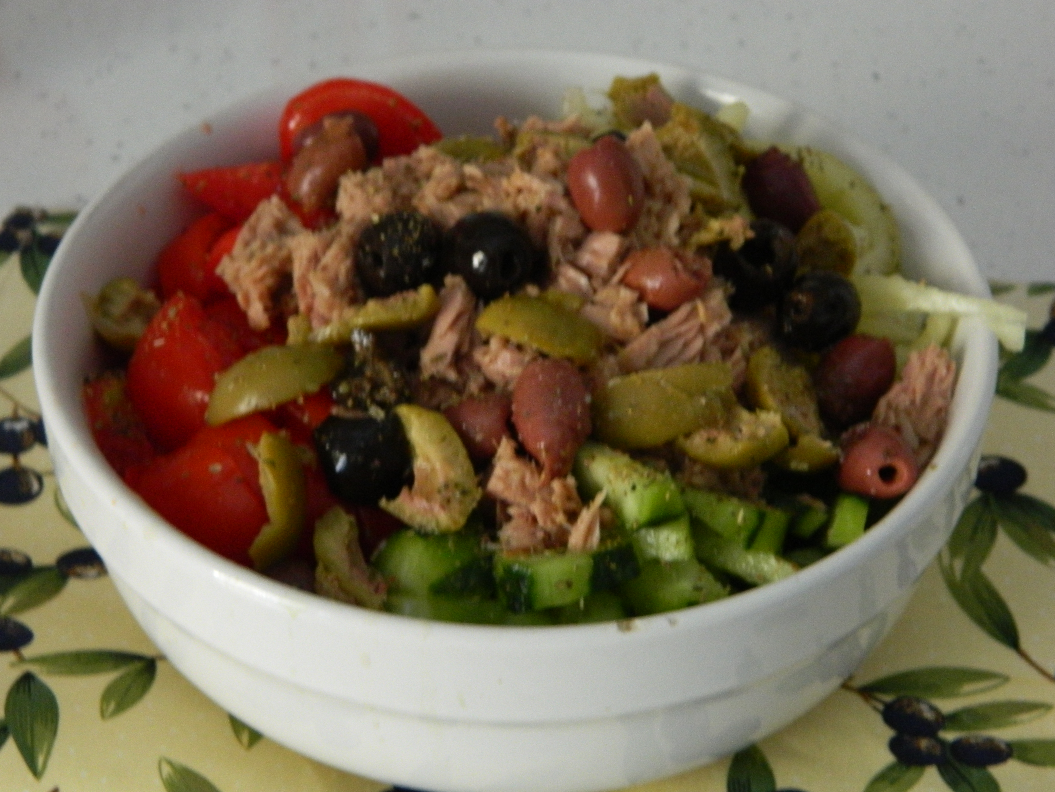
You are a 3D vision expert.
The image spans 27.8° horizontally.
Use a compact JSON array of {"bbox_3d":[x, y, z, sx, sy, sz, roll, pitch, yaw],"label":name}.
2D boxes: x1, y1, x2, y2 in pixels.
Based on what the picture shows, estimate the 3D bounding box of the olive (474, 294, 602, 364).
[{"bbox_3d":[0.002,-0.015,0.470,0.029,0.011,0.017,13,50,10],"label":"olive"}]

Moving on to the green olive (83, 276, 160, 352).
[{"bbox_3d":[-0.093,-0.019,0.492,0.020,0.017,0.018,-8,41,-9],"label":"green olive"}]

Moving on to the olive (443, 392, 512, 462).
[{"bbox_3d":[-0.011,0.006,0.468,0.017,0.017,0.024,-7,53,0],"label":"olive"}]

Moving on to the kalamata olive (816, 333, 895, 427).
[{"bbox_3d":[0.070,-0.003,0.458,0.017,0.017,0.022,29,81,0],"label":"kalamata olive"}]

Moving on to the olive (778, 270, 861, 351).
[{"bbox_3d":[0.064,-0.019,0.470,0.018,0.018,0.021,0,-9,30],"label":"olive"}]

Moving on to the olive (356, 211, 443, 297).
[{"bbox_3d":[-0.030,-0.033,0.495,0.019,0.019,0.021,-7,0,39],"label":"olive"}]

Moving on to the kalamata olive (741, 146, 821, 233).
[{"bbox_3d":[0.063,-0.051,0.528,0.017,0.017,0.025,-19,59,0],"label":"kalamata olive"}]

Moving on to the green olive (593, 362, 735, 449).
[{"bbox_3d":[0.028,0.002,0.443,0.030,0.013,0.019,-16,66,-9],"label":"green olive"}]

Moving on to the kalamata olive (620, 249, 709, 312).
[{"bbox_3d":[0.030,-0.026,0.472,0.021,0.015,0.015,9,3,18],"label":"kalamata olive"}]

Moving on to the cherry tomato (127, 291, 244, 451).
[{"bbox_3d":[-0.075,-0.005,0.466,0.026,0.035,0.027,-3,18,0],"label":"cherry tomato"}]

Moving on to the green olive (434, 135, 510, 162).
[{"bbox_3d":[-0.013,-0.059,0.513,0.019,0.009,0.014,1,40,0],"label":"green olive"}]

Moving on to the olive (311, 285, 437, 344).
[{"bbox_3d":[-0.033,-0.018,0.466,0.029,0.010,0.011,-17,52,-12],"label":"olive"}]

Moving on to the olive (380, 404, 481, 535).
[{"bbox_3d":[-0.019,0.015,0.433,0.017,0.028,0.018,-14,-4,-38],"label":"olive"}]

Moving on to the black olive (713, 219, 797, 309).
[{"bbox_3d":[0.054,-0.031,0.508,0.020,0.021,0.020,0,70,-7],"label":"black olive"}]

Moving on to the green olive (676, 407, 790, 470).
[{"bbox_3d":[0.043,0.009,0.443,0.025,0.011,0.014,-9,41,-11],"label":"green olive"}]

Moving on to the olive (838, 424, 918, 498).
[{"bbox_3d":[0.076,0.014,0.466,0.017,0.017,0.021,0,18,-18],"label":"olive"}]

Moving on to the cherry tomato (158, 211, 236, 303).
[{"bbox_3d":[-0.079,-0.033,0.516,0.024,0.021,0.023,-12,42,-14],"label":"cherry tomato"}]

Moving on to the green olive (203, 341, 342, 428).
[{"bbox_3d":[-0.056,-0.003,0.470,0.033,0.011,0.017,-26,63,-15],"label":"green olive"}]

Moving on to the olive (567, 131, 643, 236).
[{"bbox_3d":[0.018,-0.049,0.495,0.018,0.024,0.018,-7,6,0],"label":"olive"}]

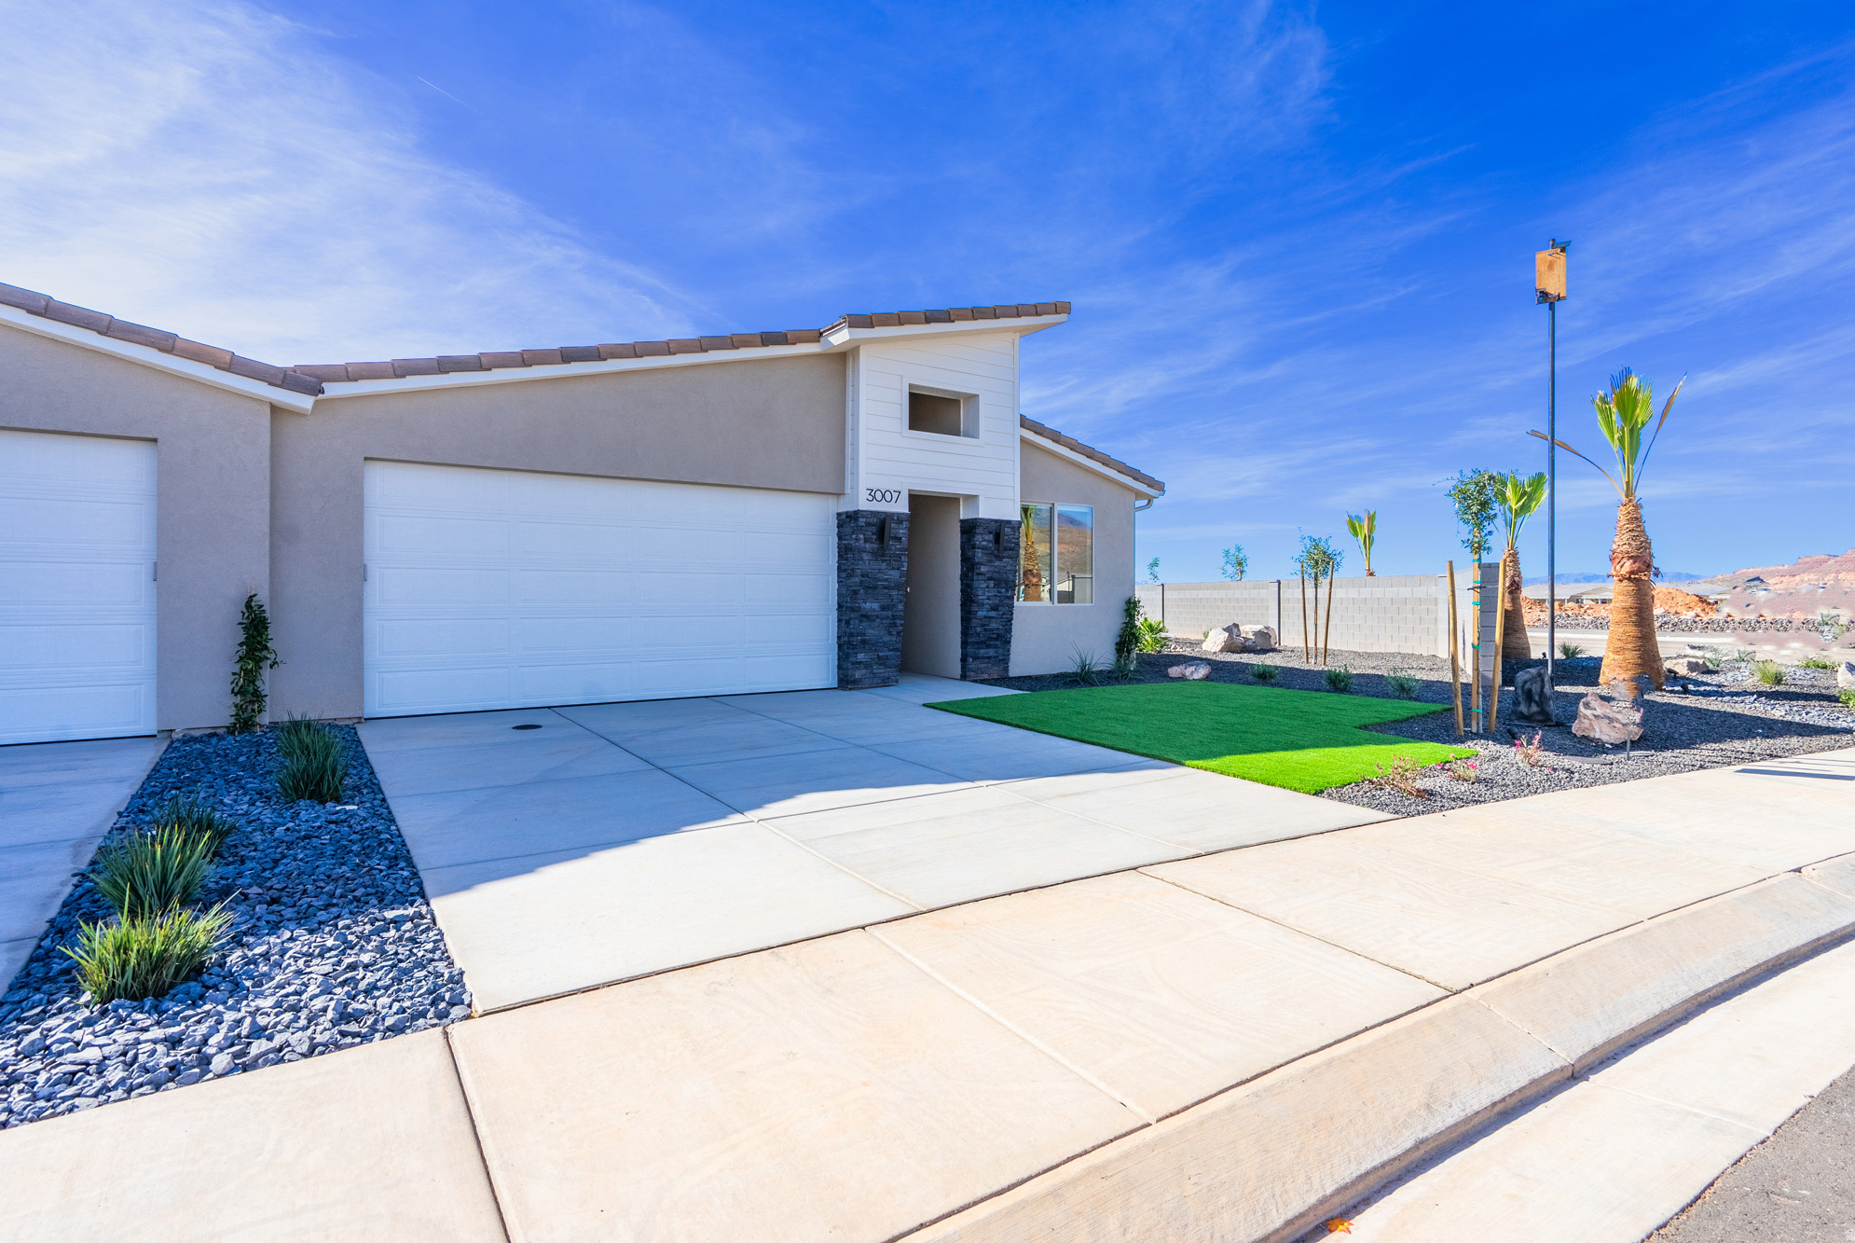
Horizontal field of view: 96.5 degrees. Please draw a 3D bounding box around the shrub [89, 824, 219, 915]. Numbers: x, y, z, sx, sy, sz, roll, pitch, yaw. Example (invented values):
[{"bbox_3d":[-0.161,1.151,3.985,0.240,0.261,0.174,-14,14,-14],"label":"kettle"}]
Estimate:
[{"bbox_3d":[-3.370,1.060,3.620,0.430,0.390,0.430,-1,1,-43],"label":"shrub"}]

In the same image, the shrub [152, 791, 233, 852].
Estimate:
[{"bbox_3d":[-3.480,0.980,3.950,0.330,0.320,0.330,-1,2,-42],"label":"shrub"}]

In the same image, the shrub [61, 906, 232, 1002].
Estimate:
[{"bbox_3d":[-2.555,1.085,2.730,0.420,0.270,0.400,-1,2,-43],"label":"shrub"}]

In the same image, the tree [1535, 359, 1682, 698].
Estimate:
[{"bbox_3d":[9.040,-1.230,11.000,1.600,4.270,1.400,1,1,39],"label":"tree"}]

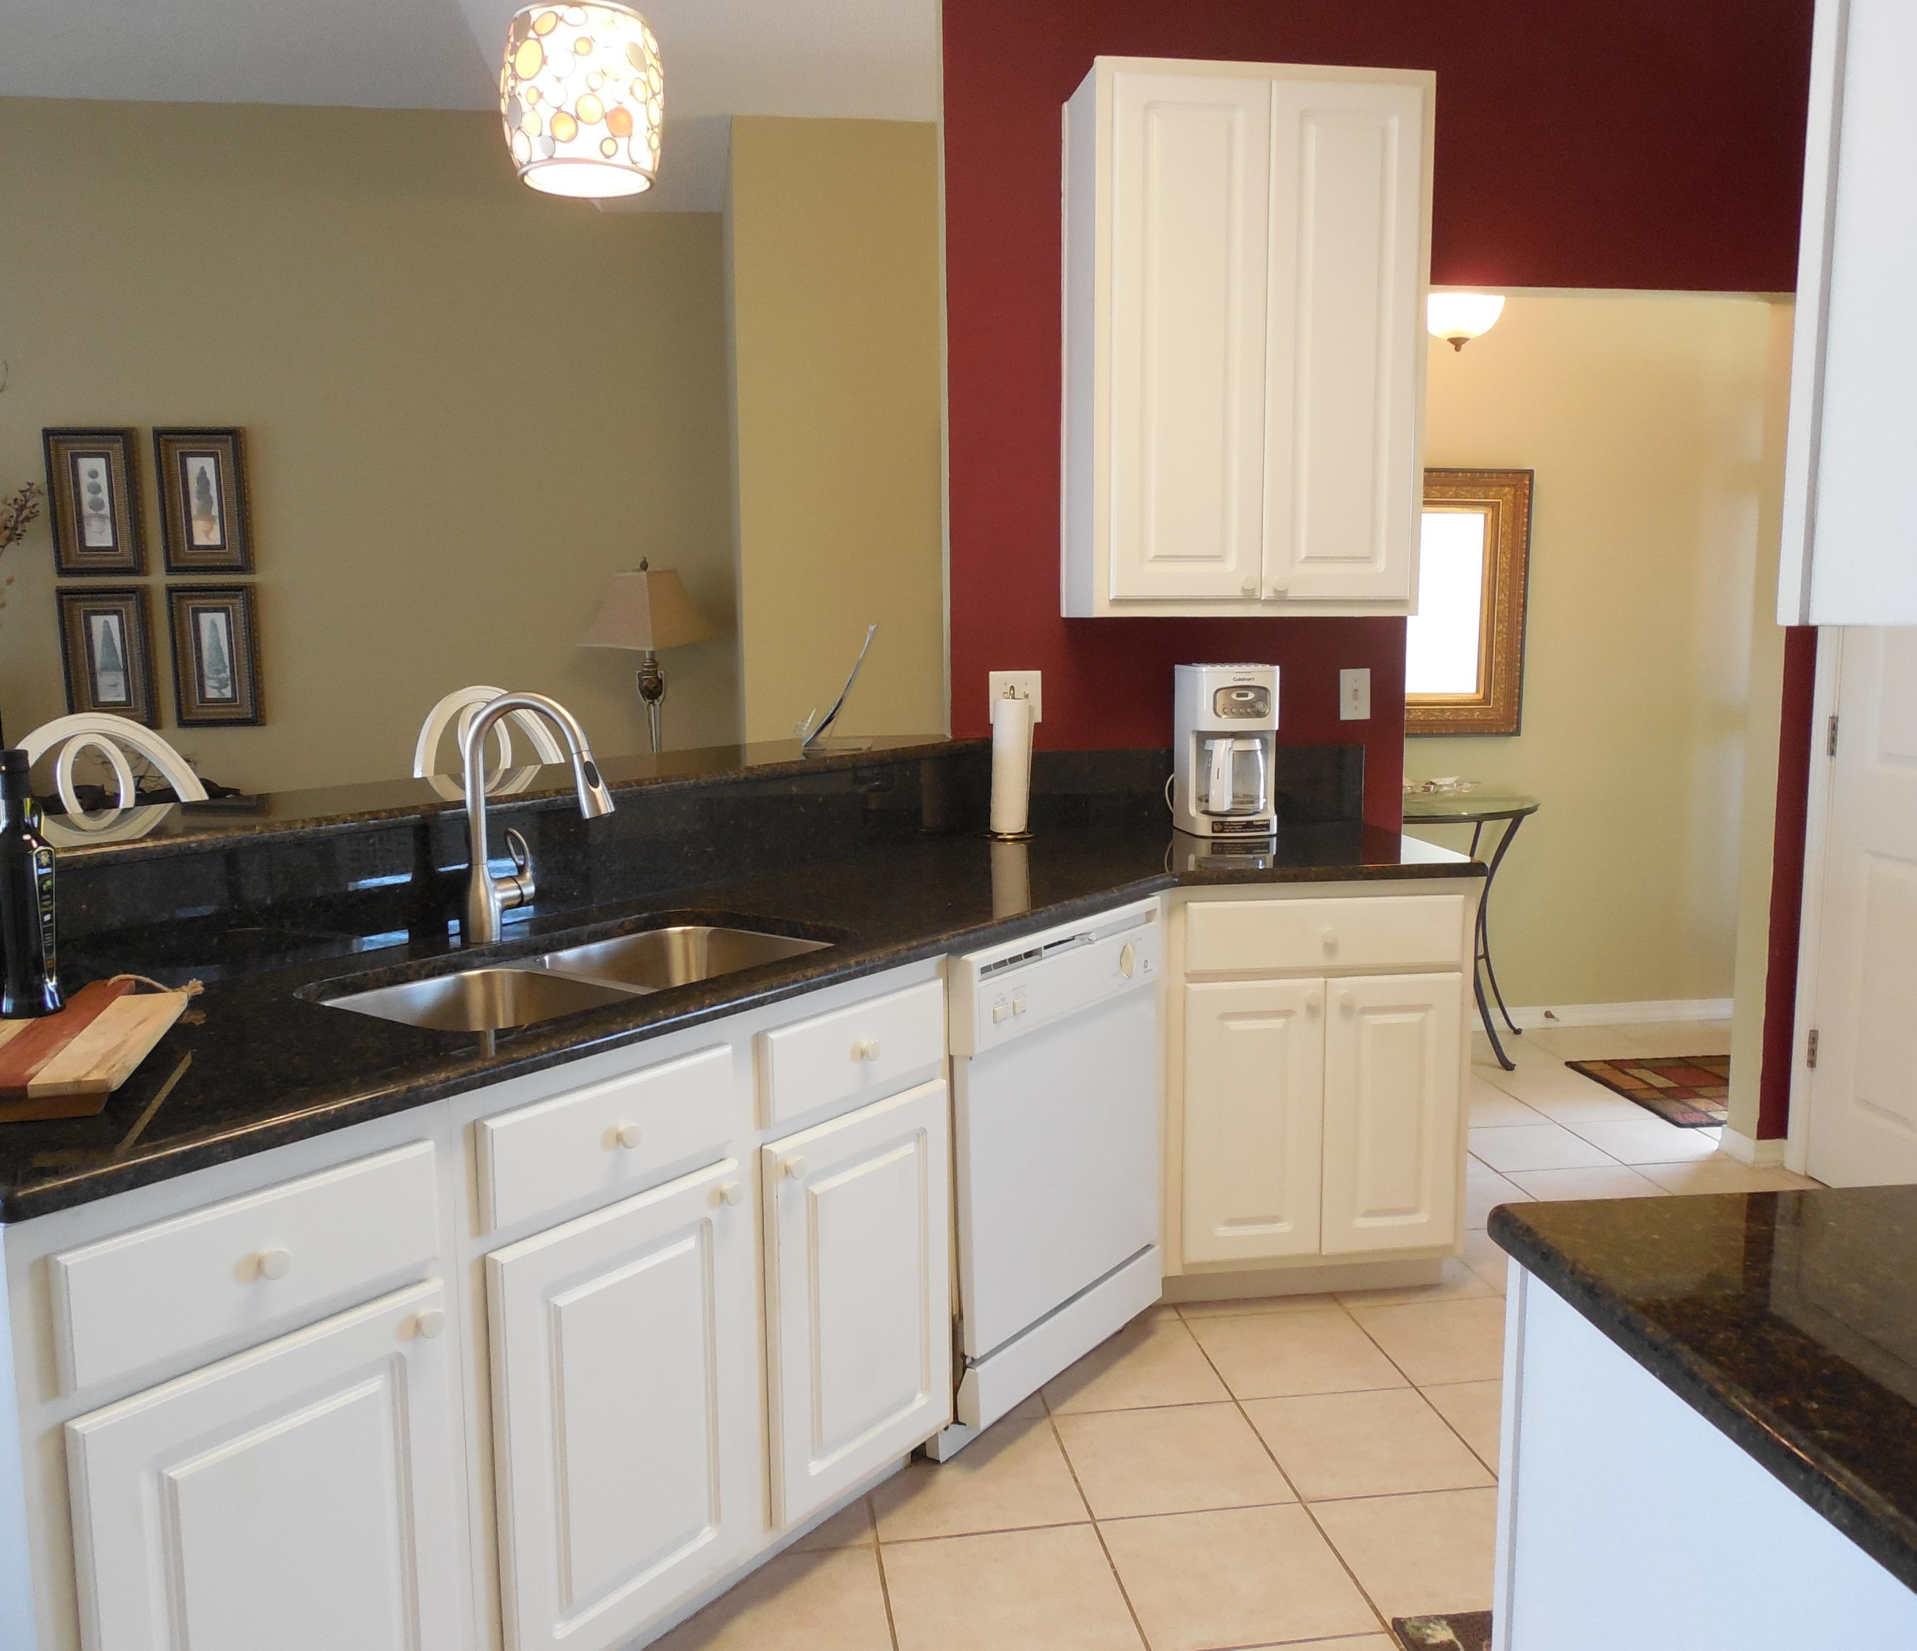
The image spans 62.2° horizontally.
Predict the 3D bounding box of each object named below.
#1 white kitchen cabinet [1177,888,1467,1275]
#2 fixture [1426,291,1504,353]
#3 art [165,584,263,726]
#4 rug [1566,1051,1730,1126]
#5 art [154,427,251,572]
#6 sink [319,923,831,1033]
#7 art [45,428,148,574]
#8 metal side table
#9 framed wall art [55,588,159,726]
[{"bbox_3d":[0.675,0.461,3.374,0.630,0.796,0.580,-1,7,-8],"label":"white kitchen cabinet"},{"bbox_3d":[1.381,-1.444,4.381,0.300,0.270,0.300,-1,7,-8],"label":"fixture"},{"bbox_3d":[-2.597,-0.594,5.573,0.297,0.492,0.035,-2,7,-8],"label":"art"},{"bbox_3d":[2.454,0.759,4.707,1.050,0.012,0.650,-2,7,-8],"label":"rug"},{"bbox_3d":[-2.606,-1.119,5.505,0.297,0.492,0.035,-2,7,-8],"label":"art"},{"bbox_3d":[-0.510,0.302,2.225,0.400,0.200,0.710,5,9,37],"label":"sink"},{"bbox_3d":[-2.956,-1.106,5.457,0.297,0.492,0.035,-2,7,-8],"label":"art"},{"bbox_3d":[1.444,0.339,5.024,0.950,0.785,0.410,-2,7,-8],"label":"metal side table"},{"bbox_3d":[-2.951,-0.582,5.524,0.297,0.492,0.035,-2,7,-8],"label":"framed wall art"}]

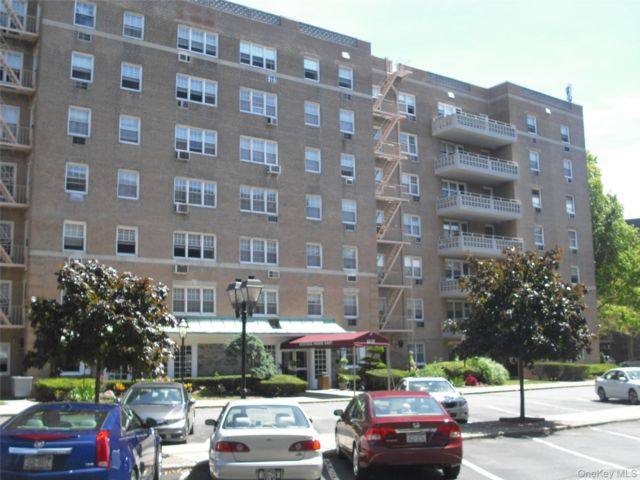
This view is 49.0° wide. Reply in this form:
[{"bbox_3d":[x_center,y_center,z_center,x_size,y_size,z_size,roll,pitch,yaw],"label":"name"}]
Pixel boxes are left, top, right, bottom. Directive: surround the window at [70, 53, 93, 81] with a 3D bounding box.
[{"bbox_3d":[-11.787,-8.579,34.878,1.057,1.431,0.150,5,-11,-33],"label":"window"}]

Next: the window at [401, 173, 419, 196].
[{"bbox_3d":[6.098,-3.750,47.496,1.468,1.384,0.150,5,-11,-33],"label":"window"}]

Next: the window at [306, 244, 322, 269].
[{"bbox_3d":[-0.293,0.883,39.405,1.041,1.388,0.150,5,-11,-33],"label":"window"}]

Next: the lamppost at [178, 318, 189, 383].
[{"bbox_3d":[-6.045,5.281,31.012,0.380,3.588,0.380,5,-11,-33],"label":"lamppost"}]

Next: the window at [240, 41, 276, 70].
[{"bbox_3d":[-3.514,-10.493,40.168,2.379,1.384,0.150,5,-11,-33],"label":"window"}]

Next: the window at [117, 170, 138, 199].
[{"bbox_3d":[-9.493,-2.724,34.870,1.041,1.418,0.150,5,-11,-33],"label":"window"}]

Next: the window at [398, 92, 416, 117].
[{"bbox_3d":[6.123,-9.410,48.962,1.502,1.431,0.150,5,-11,-33],"label":"window"}]

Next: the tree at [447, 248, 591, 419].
[{"bbox_3d":[6.202,2.892,21.842,4.462,5.159,4.462,-1,-9,0],"label":"tree"}]

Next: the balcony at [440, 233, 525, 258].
[{"bbox_3d":[10.980,0.520,47.690,5.740,1.300,2.200,5,-11,-32],"label":"balcony"}]

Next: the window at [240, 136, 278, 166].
[{"bbox_3d":[-3.291,-4.824,38.382,2.315,1.362,0.150,5,-11,-33],"label":"window"}]

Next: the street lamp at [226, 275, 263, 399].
[{"bbox_3d":[-1.616,2.639,15.200,0.400,3.726,1.000,5,-11,-33],"label":"street lamp"}]

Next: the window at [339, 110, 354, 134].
[{"bbox_3d":[1.711,-7.314,43.595,1.057,1.431,0.150,5,-11,-33],"label":"window"}]

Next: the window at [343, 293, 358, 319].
[{"bbox_3d":[1.828,3.859,41.266,1.061,1.384,0.150,5,-11,-33],"label":"window"}]

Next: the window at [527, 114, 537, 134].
[{"bbox_3d":[16.071,-8.628,53.264,1.025,1.397,0.150,5,-11,-33],"label":"window"}]

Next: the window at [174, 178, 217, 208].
[{"bbox_3d":[-6.448,-2.434,36.598,2.347,1.418,0.150,5,-11,-33],"label":"window"}]

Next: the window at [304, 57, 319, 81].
[{"bbox_3d":[-0.477,-10.206,42.189,1.045,1.397,0.150,5,-11,-33],"label":"window"}]

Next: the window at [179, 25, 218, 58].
[{"bbox_3d":[-6.505,-10.610,37.510,2.300,1.370,0.150,5,-11,-32],"label":"window"}]

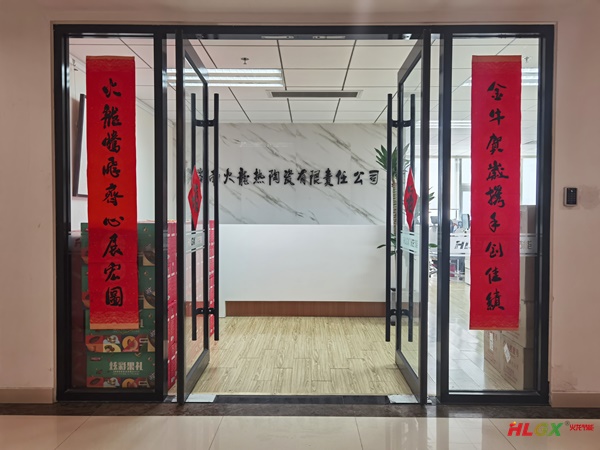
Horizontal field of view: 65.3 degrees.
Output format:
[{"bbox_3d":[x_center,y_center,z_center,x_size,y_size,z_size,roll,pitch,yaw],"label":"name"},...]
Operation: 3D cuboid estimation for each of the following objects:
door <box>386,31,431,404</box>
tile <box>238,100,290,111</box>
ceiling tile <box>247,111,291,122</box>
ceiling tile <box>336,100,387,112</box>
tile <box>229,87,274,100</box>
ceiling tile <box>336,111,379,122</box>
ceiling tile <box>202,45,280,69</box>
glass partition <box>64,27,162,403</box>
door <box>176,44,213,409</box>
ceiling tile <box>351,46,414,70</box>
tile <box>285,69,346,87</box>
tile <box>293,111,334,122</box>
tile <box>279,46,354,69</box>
[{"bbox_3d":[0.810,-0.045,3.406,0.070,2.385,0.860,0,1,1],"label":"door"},{"bbox_3d":[-0.428,-1.475,5.780,0.600,0.025,0.600,0,1,1],"label":"tile"},{"bbox_3d":[-0.427,-1.504,6.406,0.600,0.020,0.595,0,1,1],"label":"ceiling tile"},{"bbox_3d":[0.772,-1.469,5.758,0.600,0.025,0.600,0,1,1],"label":"ceiling tile"},{"bbox_3d":[-0.459,-1.460,5.185,0.560,0.025,0.600,0,1,1],"label":"tile"},{"bbox_3d":[0.783,-1.484,6.354,0.600,0.025,0.600,0,1,1],"label":"ceiling tile"},{"bbox_3d":[-0.461,-1.431,3.993,0.600,0.025,0.600,0,1,1],"label":"ceiling tile"},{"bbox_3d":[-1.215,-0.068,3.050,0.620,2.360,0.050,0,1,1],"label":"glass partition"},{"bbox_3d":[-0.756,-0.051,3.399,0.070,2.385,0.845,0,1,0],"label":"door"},{"bbox_3d":[0.738,-1.437,4.008,0.600,0.020,0.595,0,1,1],"label":"ceiling tile"},{"bbox_3d":[0.145,-1.456,4.612,0.600,0.020,0.595,0,1,1],"label":"tile"},{"bbox_3d":[0.176,-1.500,6.396,0.600,0.020,0.595,0,1,1],"label":"tile"},{"bbox_3d":[0.135,-1.441,4.018,0.600,0.020,0.595,0,1,1],"label":"tile"}]

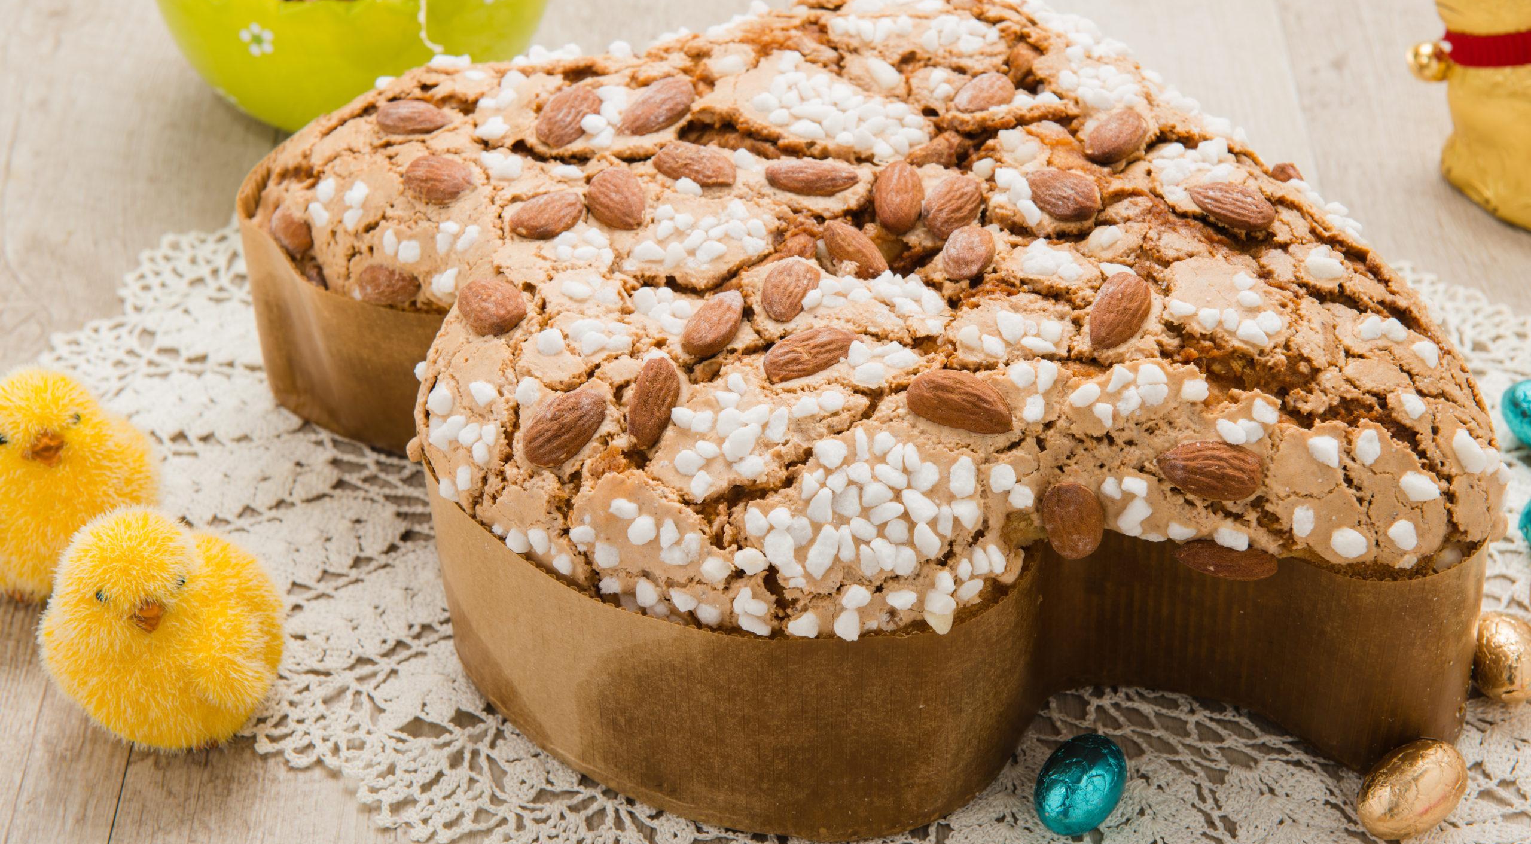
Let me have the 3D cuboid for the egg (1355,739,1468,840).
[{"bbox_3d":[0.144,0.082,0.665,0.028,0.021,0.021,-25,45,-27],"label":"egg"}]

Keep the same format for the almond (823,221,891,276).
[{"bbox_3d":[0.021,-0.040,0.686,0.011,0.007,0.021,-20,48,-35],"label":"almond"}]

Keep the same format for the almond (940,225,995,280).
[{"bbox_3d":[0.046,-0.038,0.675,0.012,0.008,0.021,8,36,14],"label":"almond"}]

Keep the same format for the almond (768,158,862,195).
[{"bbox_3d":[0.011,-0.058,0.709,0.022,0.008,0.013,4,37,4],"label":"almond"}]

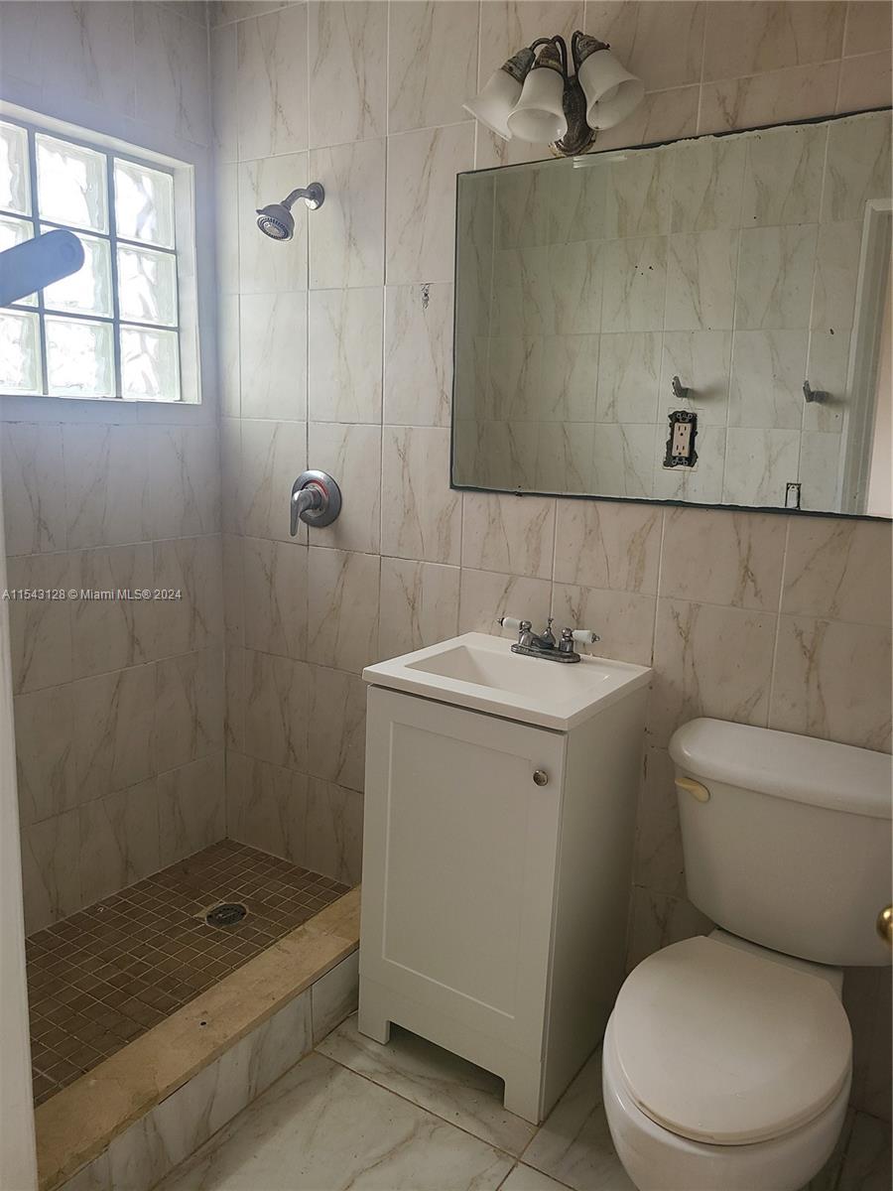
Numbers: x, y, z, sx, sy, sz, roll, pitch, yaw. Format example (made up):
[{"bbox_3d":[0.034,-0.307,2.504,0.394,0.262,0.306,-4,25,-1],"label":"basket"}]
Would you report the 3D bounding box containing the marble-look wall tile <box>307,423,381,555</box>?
[{"bbox_3d":[-0.266,-0.282,2.348,0.248,0.333,0.010,9,14,33],"label":"marble-look wall tile"}]

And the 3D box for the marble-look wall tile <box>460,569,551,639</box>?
[{"bbox_3d":[0.140,0.116,2.164,0.250,0.336,0.010,9,14,32],"label":"marble-look wall tile"}]

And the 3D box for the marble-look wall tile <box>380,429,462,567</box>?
[{"bbox_3d":[-0.059,-0.248,2.212,0.248,0.333,0.010,9,14,33],"label":"marble-look wall tile"}]

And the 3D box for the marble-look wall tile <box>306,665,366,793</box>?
[{"bbox_3d":[-0.287,0.371,2.469,0.247,0.331,0.012,9,13,33],"label":"marble-look wall tile"}]

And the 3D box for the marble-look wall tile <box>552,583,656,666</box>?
[{"bbox_3d":[0.350,0.150,2.029,0.250,0.336,0.010,9,14,32],"label":"marble-look wall tile"}]

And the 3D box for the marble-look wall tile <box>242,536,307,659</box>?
[{"bbox_3d":[-0.490,0.012,2.569,0.250,0.336,0.010,9,14,32],"label":"marble-look wall tile"}]

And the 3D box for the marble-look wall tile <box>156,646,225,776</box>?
[{"bbox_3d":[-0.748,0.327,2.613,0.012,0.331,0.250,9,13,33],"label":"marble-look wall tile"}]

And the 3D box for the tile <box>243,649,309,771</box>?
[{"bbox_3d":[-0.498,0.341,2.623,0.249,0.334,0.009,9,14,33],"label":"tile"}]

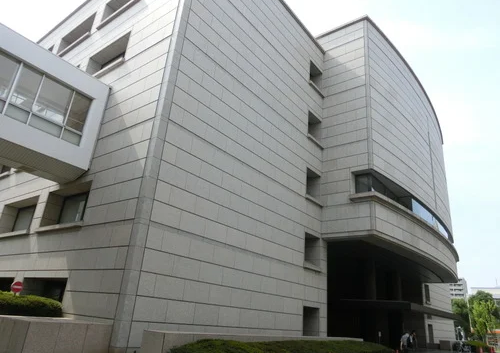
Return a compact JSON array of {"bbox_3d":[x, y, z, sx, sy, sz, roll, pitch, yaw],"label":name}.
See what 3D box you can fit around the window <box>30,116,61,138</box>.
[{"bbox_3d":[-8.660,-2.120,15.340,0.070,0.540,1.280,-11,-27,37],"label":"window"}]

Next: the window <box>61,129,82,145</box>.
[{"bbox_3d":[-7.955,-1.740,16.165,0.070,0.540,0.830,-11,-27,37],"label":"window"}]

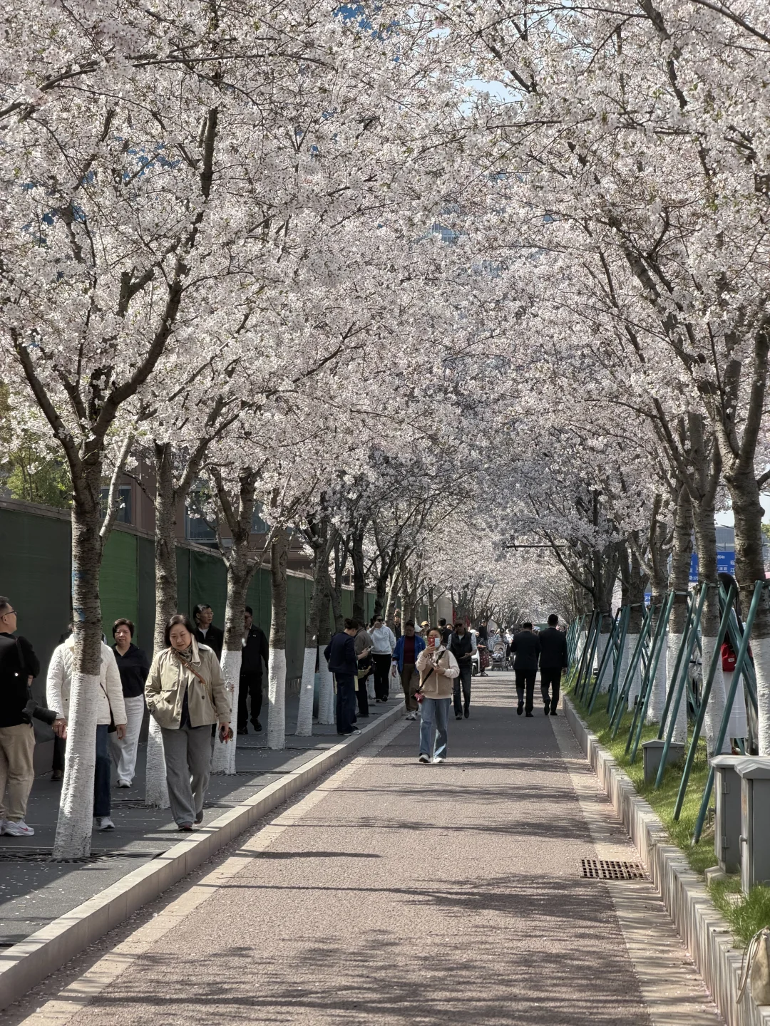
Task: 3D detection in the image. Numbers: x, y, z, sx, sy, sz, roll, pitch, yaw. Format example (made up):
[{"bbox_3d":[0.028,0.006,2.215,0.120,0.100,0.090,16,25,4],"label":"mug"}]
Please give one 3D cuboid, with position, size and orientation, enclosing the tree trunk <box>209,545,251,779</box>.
[{"bbox_3d":[-1.514,1.447,29.000,0.350,2.227,0.280,0,-2,3],"label":"tree trunk"}]

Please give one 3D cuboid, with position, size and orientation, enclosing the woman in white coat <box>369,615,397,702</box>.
[{"bbox_3d":[-0.047,2.818,57.632,0.520,1.670,0.420,0,-2,-5],"label":"woman in white coat"}]

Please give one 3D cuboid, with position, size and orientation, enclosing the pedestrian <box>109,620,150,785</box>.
[{"bbox_3d":[-2.361,1.724,26.900,0.470,1.535,0.420,0,-2,3],"label":"pedestrian"}]

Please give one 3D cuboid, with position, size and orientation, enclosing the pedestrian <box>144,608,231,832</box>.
[{"bbox_3d":[-1.427,1.497,21.530,0.600,1.560,0.450,0,-2,6],"label":"pedestrian"}]

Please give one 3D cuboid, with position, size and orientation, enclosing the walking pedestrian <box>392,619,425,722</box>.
[{"bbox_3d":[0.404,2.675,50.600,0.580,1.697,0.480,0,-2,0],"label":"walking pedestrian"}]

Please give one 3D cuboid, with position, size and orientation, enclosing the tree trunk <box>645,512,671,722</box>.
[{"bbox_3d":[3.661,1.417,39.700,0.320,2.824,0.290,0,-2,3],"label":"tree trunk"}]

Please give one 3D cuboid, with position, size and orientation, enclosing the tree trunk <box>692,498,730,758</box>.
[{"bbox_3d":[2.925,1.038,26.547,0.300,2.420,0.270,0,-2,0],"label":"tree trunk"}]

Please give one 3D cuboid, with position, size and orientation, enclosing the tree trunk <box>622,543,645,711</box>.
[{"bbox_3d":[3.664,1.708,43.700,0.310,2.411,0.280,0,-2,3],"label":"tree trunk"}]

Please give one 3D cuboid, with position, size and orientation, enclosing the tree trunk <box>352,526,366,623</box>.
[{"bbox_3d":[-0.468,1.845,53.300,0.260,3.272,0.240,0,-2,3],"label":"tree trunk"}]

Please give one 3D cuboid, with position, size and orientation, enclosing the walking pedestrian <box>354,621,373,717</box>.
[{"bbox_3d":[-0.361,2.551,48.500,0.420,1.574,0.400,-1,-3,29],"label":"walking pedestrian"}]

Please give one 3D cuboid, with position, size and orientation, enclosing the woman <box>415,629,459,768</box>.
[{"bbox_3d":[0.621,2.177,35.300,0.510,1.604,0.450,0,-2,2],"label":"woman"}]

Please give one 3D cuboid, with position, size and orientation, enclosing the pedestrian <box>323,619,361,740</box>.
[{"bbox_3d":[-0.567,2.194,39.930,0.460,1.580,0.540,2,-3,-37],"label":"pedestrian"}]

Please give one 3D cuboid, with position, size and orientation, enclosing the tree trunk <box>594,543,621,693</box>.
[{"bbox_3d":[4.203,1.984,56.000,0.430,2.832,0.360,0,-2,3],"label":"tree trunk"}]

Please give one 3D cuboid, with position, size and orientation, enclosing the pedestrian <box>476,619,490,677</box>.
[{"bbox_3d":[3.052,4.209,92.500,0.460,1.789,0.450,1,-3,-30],"label":"pedestrian"}]

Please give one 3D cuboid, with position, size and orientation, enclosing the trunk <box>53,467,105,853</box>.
[{"bbox_3d":[-1.934,0.943,18.700,0.300,2.488,0.270,0,-2,3],"label":"trunk"}]

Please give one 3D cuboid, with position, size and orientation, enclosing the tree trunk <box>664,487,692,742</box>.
[{"bbox_3d":[3.094,1.083,31.300,0.300,2.700,0.260,0,-2,3],"label":"tree trunk"}]

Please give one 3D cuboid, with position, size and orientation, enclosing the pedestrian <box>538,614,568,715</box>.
[{"bbox_3d":[2.982,2.683,52.500,0.530,1.803,0.480,0,-2,3],"label":"pedestrian"}]

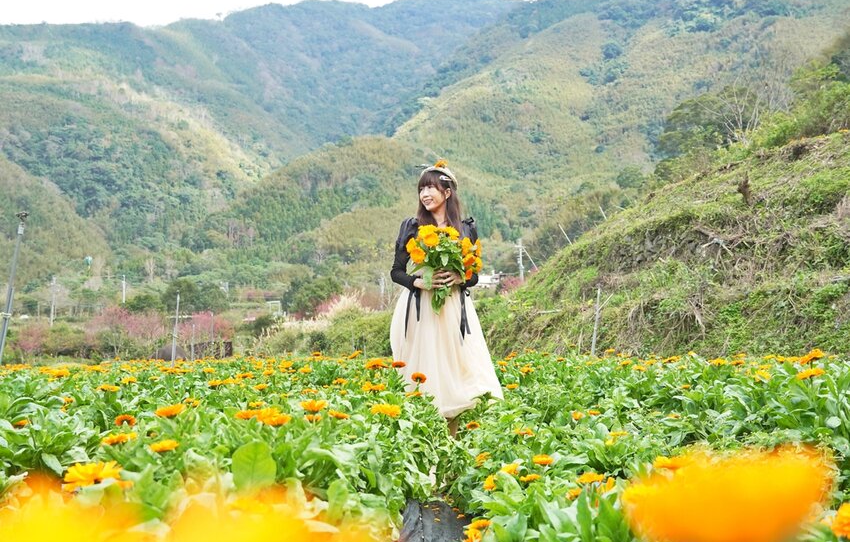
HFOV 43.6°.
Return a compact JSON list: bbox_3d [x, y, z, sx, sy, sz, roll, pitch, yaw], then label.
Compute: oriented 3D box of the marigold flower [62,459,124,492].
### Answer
[{"bbox_3d":[-0.416,0.256,1.330,0.075,0.042,0.075,0,-4,0],"label":"marigold flower"}]

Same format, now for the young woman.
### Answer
[{"bbox_3d":[0.106,0.272,5.500,0.580,1.680,0.500,0,-3,9],"label":"young woman"}]

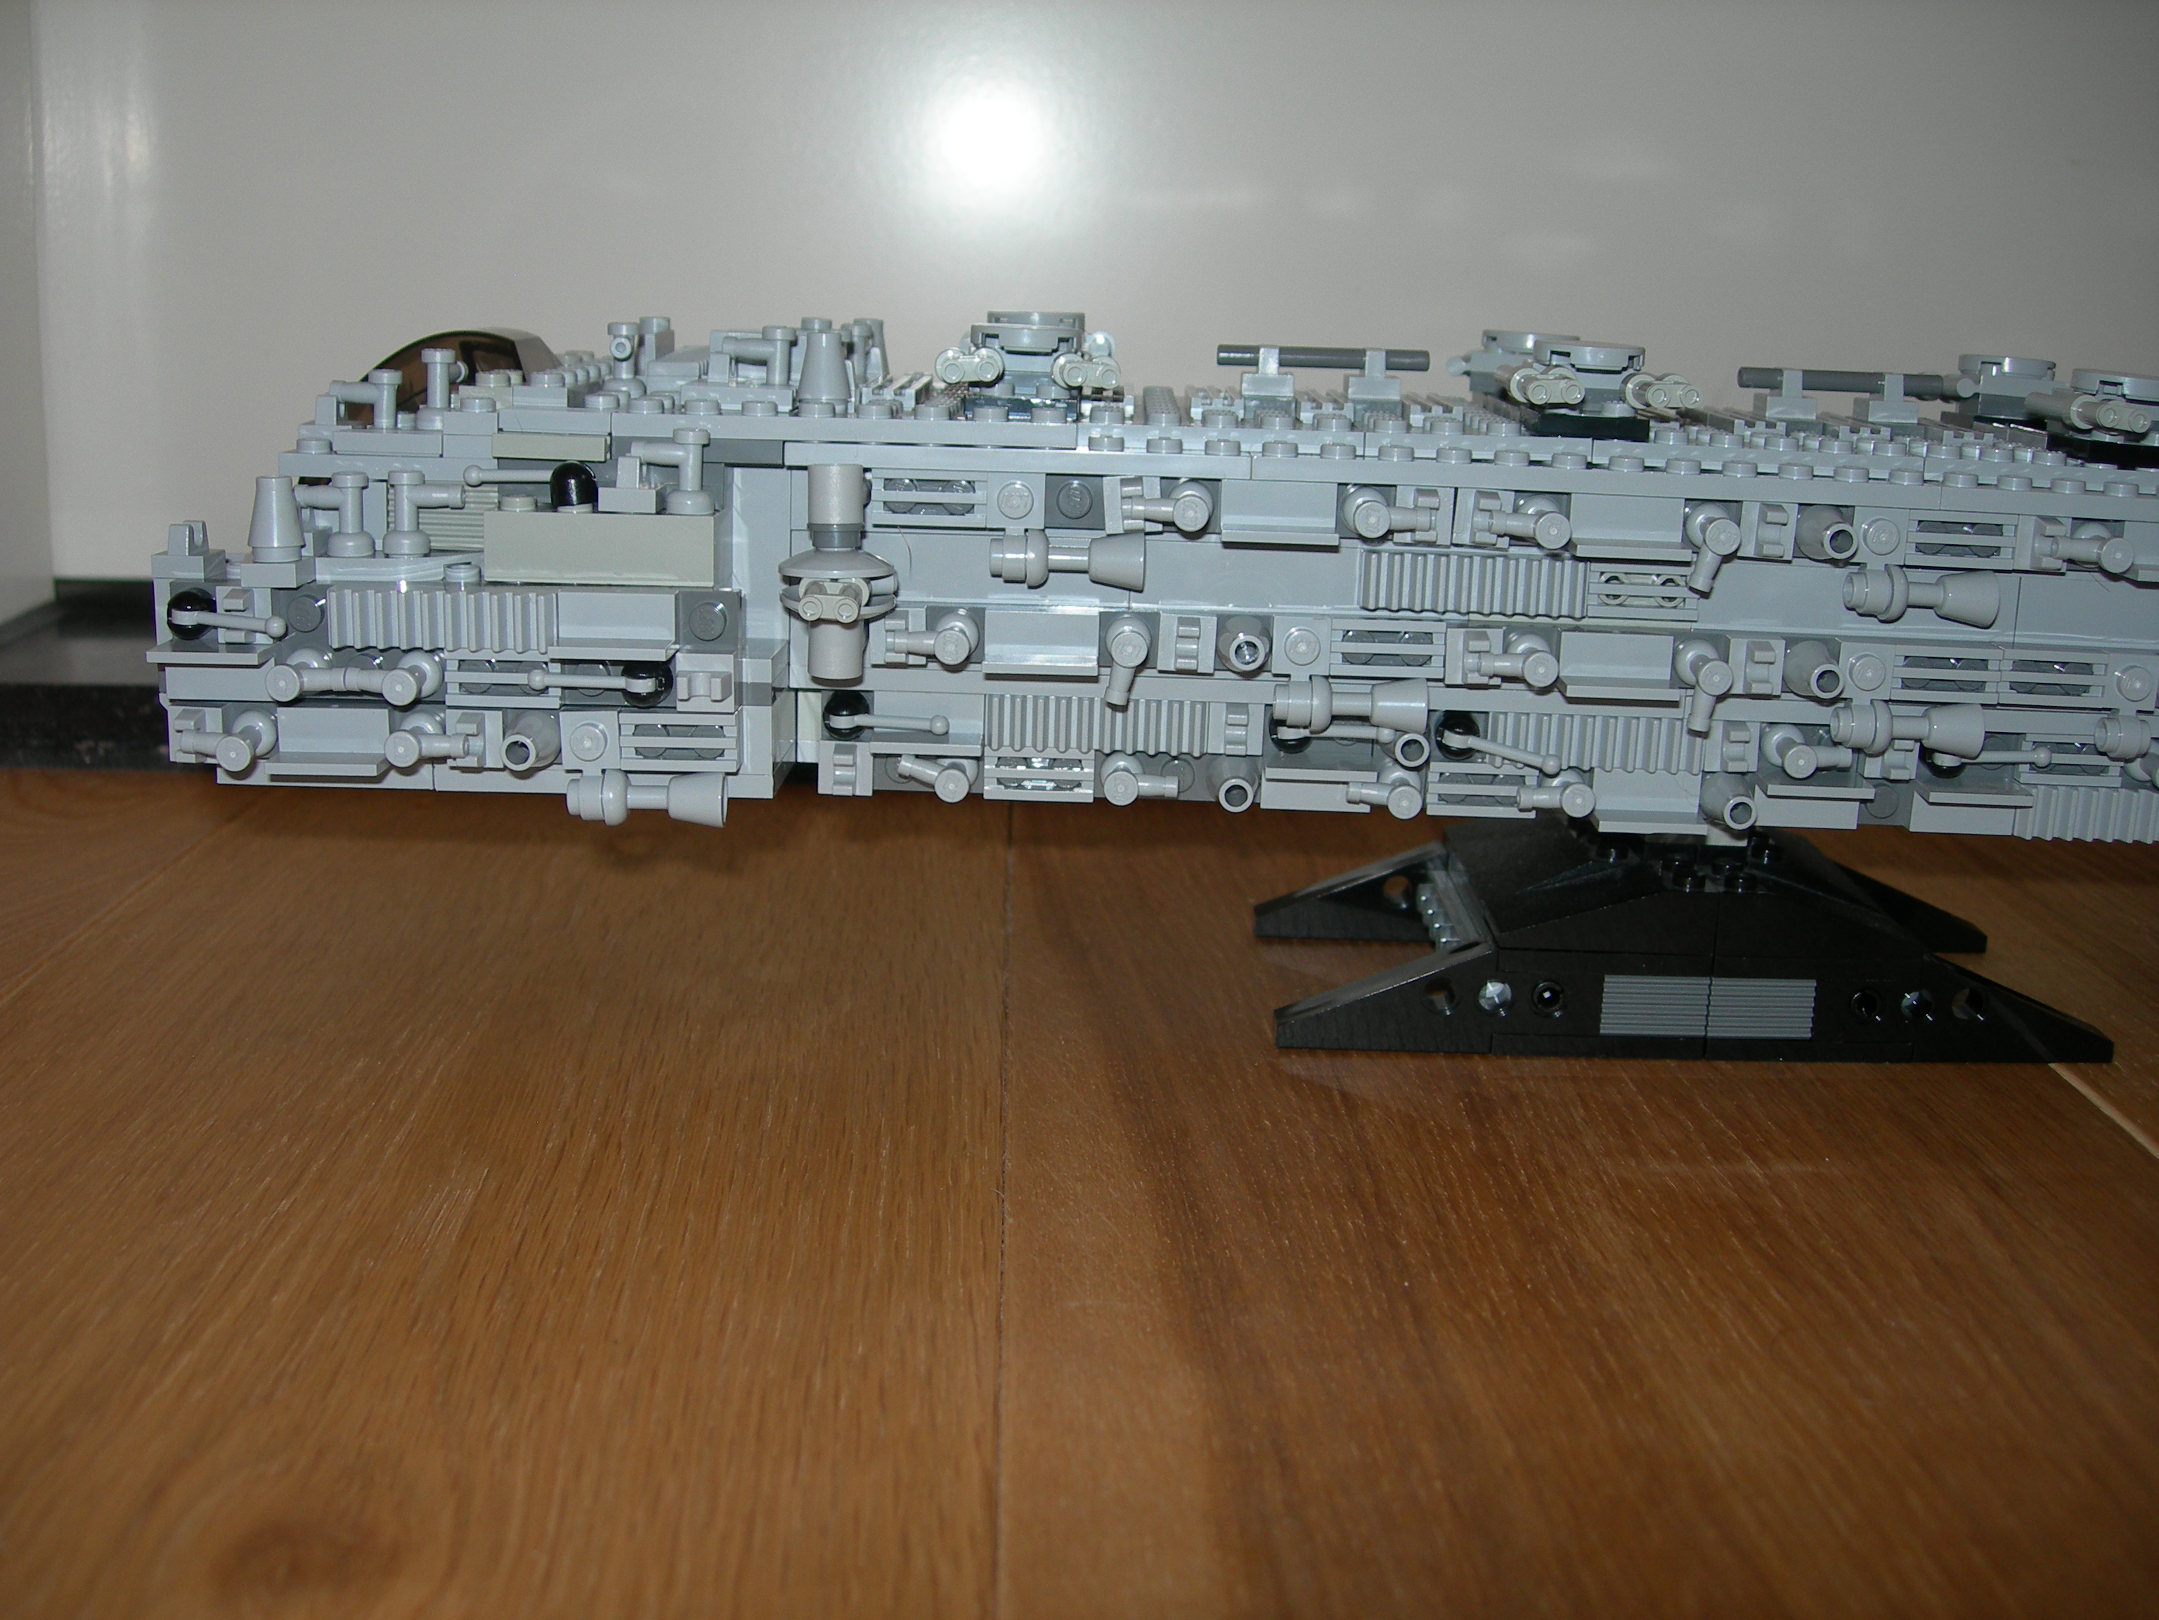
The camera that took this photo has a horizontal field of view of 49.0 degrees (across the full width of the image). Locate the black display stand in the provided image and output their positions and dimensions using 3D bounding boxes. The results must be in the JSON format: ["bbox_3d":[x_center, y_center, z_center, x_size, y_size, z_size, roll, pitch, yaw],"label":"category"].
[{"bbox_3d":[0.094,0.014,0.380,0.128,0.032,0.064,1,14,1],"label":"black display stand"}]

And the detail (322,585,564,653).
[{"bbox_3d":[-0.086,-0.026,0.320,0.032,0.008,0.006,2,14,0],"label":"detail"}]

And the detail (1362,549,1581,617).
[{"bbox_3d":[0.054,-0.031,0.326,0.032,0.008,0.006,2,14,0],"label":"detail"}]

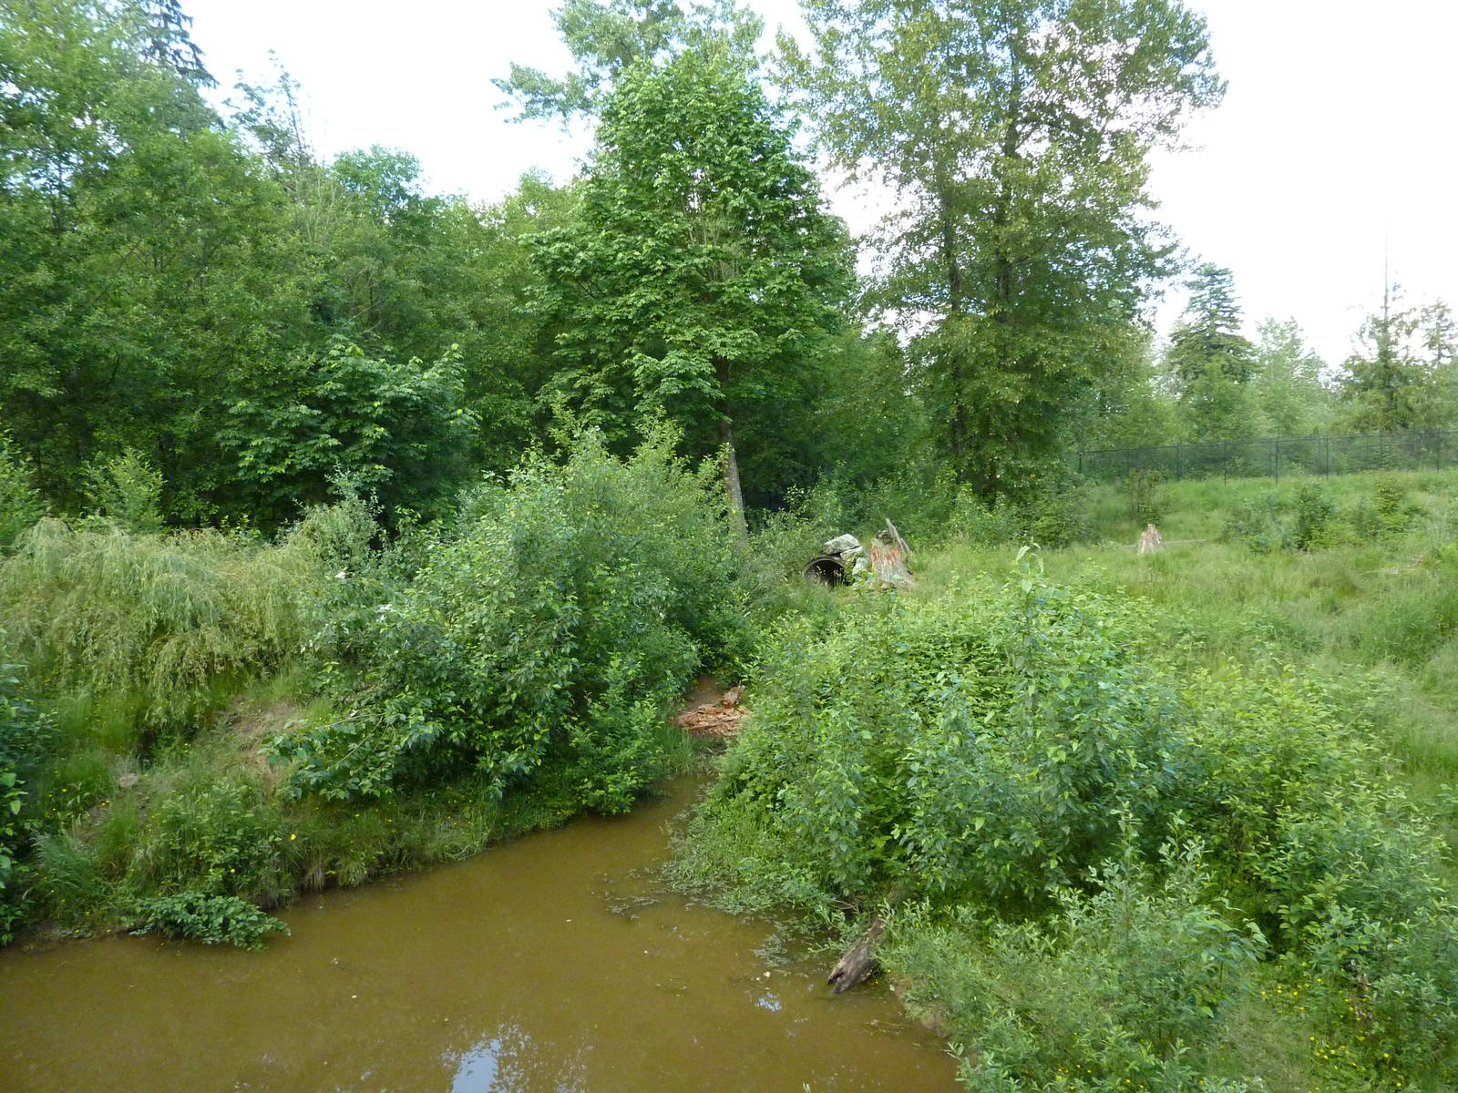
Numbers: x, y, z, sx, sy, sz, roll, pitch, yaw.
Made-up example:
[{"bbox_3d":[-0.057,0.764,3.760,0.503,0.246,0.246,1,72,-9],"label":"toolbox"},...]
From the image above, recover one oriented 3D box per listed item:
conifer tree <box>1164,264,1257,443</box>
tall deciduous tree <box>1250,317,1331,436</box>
[{"bbox_3d":[36.387,-13.707,79.237,6.650,15.110,6.320,0,4,0],"label":"conifer tree"},{"bbox_3d":[44.445,-12.414,83.337,6.210,11.360,5.900,0,4,0],"label":"tall deciduous tree"}]

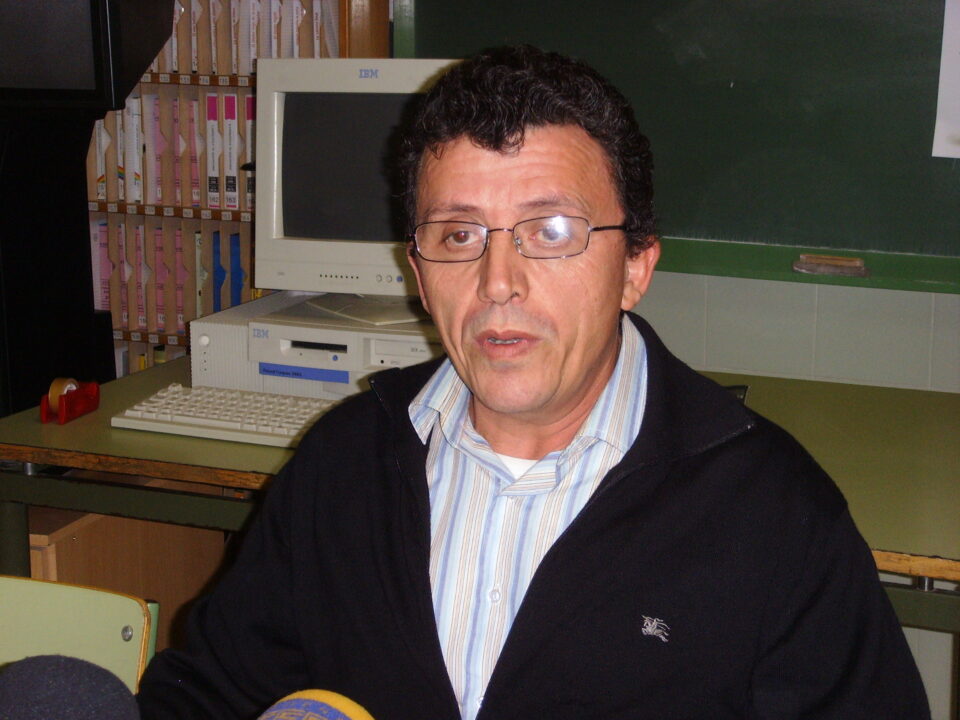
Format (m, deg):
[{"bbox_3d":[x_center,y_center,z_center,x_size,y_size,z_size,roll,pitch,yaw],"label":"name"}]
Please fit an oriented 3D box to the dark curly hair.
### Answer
[{"bbox_3d":[0.033,-0.140,1.446,0.190,0.185,0.215,2,7,11],"label":"dark curly hair"}]

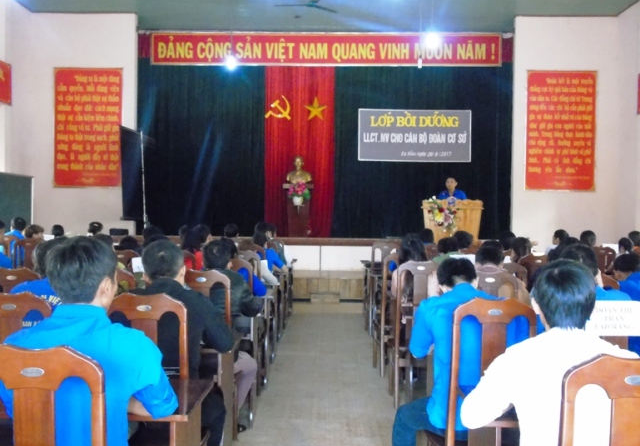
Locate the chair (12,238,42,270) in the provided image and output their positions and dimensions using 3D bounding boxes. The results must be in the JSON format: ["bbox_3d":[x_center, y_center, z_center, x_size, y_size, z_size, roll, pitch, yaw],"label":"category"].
[{"bbox_3d":[-3.394,0.717,8.835,0.420,1.070,0.500,1,1,1],"label":"chair"}]

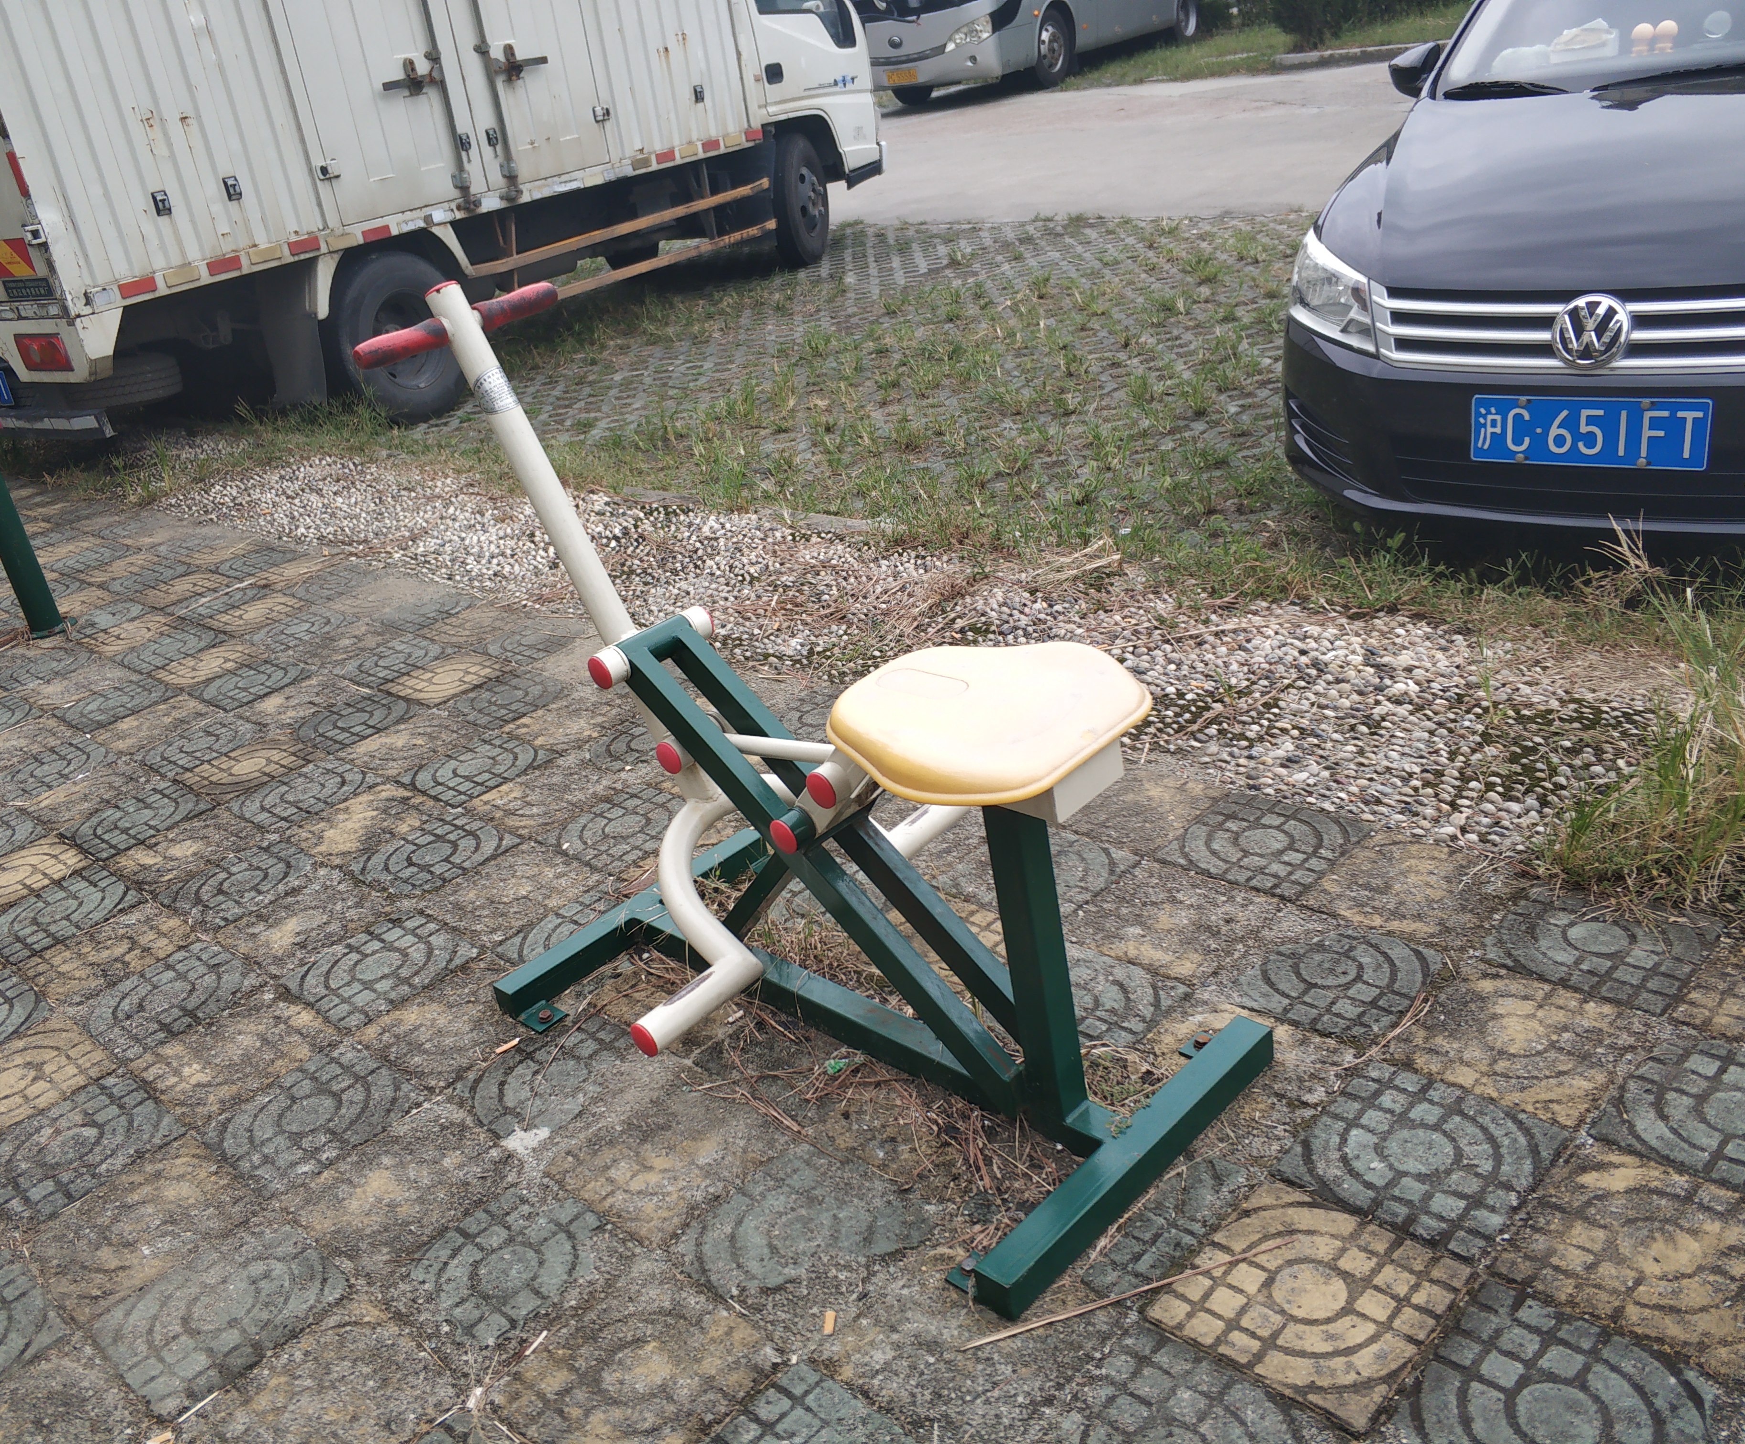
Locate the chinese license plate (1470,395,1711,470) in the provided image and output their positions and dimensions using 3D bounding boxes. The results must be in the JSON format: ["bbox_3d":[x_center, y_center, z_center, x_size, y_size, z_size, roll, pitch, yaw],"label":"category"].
[{"bbox_3d":[1.432,-0.582,3.019,0.440,0.140,0.012,10,31,34],"label":"chinese license plate"}]

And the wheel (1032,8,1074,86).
[{"bbox_3d":[2.273,-8.940,19.974,0.280,0.970,0.970,8,30,32],"label":"wheel"}]

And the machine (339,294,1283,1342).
[{"bbox_3d":[-0.146,-0.028,2.047,1.175,1.090,0.600,16,35,42],"label":"machine"}]

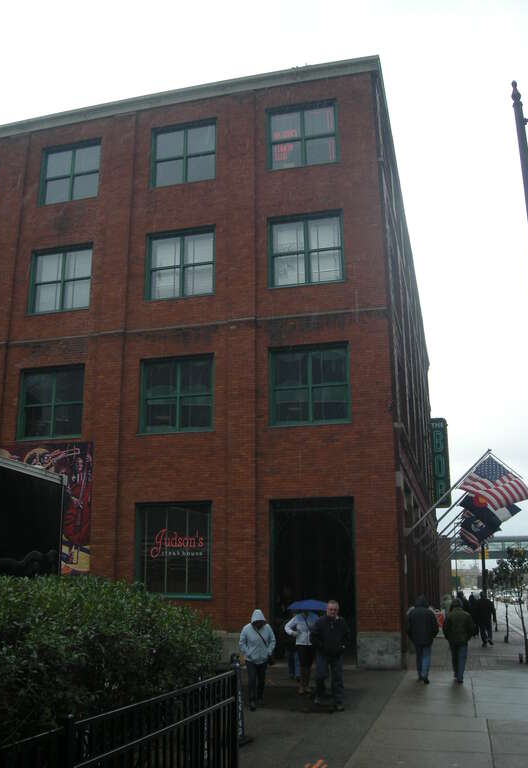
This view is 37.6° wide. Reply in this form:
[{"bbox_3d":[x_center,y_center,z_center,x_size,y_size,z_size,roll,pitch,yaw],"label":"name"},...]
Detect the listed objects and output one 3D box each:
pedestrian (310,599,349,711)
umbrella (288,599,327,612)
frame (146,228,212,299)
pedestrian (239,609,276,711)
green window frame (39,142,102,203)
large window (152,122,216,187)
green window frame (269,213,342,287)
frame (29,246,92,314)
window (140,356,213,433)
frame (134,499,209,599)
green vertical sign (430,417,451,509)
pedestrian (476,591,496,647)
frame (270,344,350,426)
[{"bbox_3d":[1.038,4.285,12.300,0.600,1.720,0.500,-2,-15,9],"label":"pedestrian"},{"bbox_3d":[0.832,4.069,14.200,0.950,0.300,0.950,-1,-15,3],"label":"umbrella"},{"bbox_3d":[-2.414,-3.469,22.679,2.099,2.075,0.180,-4,-15,13],"label":"frame"},{"bbox_3d":[-0.099,4.501,12.779,0.600,1.534,0.420,-1,-15,2],"label":"pedestrian"},{"bbox_3d":[-5.923,-6.443,23.768,2.060,2.080,0.200,-4,-16,14],"label":"green window frame"},{"bbox_3d":[-2.333,-6.764,22.787,2.060,2.080,0.200,-4,-16,14],"label":"large window"},{"bbox_3d":[1.118,-3.623,20.916,2.060,2.080,0.200,-4,-16,14],"label":"green window frame"},{"bbox_3d":[-5.973,-3.038,22.792,2.060,2.080,0.200,-4,-16,14],"label":"frame"},{"bbox_3d":[-2.346,0.308,20.822,2.060,2.080,0.200,-4,-16,14],"label":"window"},{"bbox_3d":[-2.367,4.418,20.585,2.117,2.468,0.180,-4,-15,13],"label":"frame"},{"bbox_3d":[9.159,4.073,40.292,0.950,4.600,0.400,-4,-15,14],"label":"green vertical sign"},{"bbox_3d":[6.963,7.339,24.300,0.620,1.730,0.650,-5,-16,16],"label":"pedestrian"},{"bbox_3d":[1.245,0.048,20.816,2.138,2.181,0.180,-4,-15,13],"label":"frame"}]

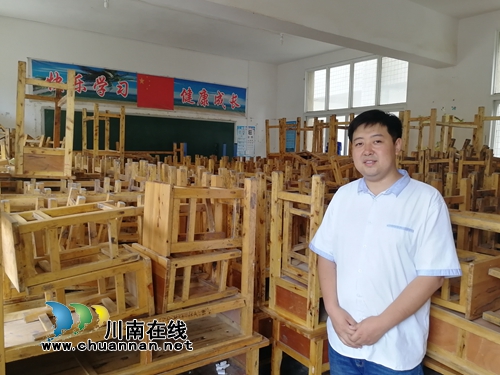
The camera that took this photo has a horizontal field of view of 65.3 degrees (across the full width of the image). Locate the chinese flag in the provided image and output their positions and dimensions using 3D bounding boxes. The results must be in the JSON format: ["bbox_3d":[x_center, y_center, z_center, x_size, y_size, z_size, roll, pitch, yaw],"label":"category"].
[{"bbox_3d":[-1.944,-1.972,8.106,0.790,0.664,0.020,-3,7,-35],"label":"chinese flag"}]

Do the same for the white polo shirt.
[{"bbox_3d":[0.490,0.277,1.500,0.570,0.700,0.320,6,7,38],"label":"white polo shirt"}]

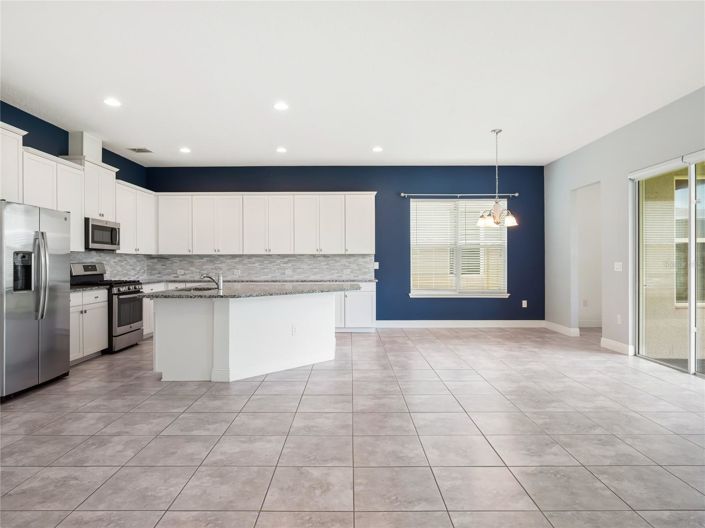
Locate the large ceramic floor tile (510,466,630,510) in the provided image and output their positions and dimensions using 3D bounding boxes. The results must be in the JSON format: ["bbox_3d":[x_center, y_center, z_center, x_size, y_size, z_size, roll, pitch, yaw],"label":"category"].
[{"bbox_3d":[1.155,1.217,2.222,0.460,0.010,0.436,0,0,0],"label":"large ceramic floor tile"}]

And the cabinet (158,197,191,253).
[{"bbox_3d":[-3.190,-0.713,7.515,0.620,1.080,0.330,0,0,0],"label":"cabinet"}]

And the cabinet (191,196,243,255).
[{"bbox_3d":[-2.430,-0.713,7.515,0.905,1.080,0.330,0,0,0],"label":"cabinet"}]

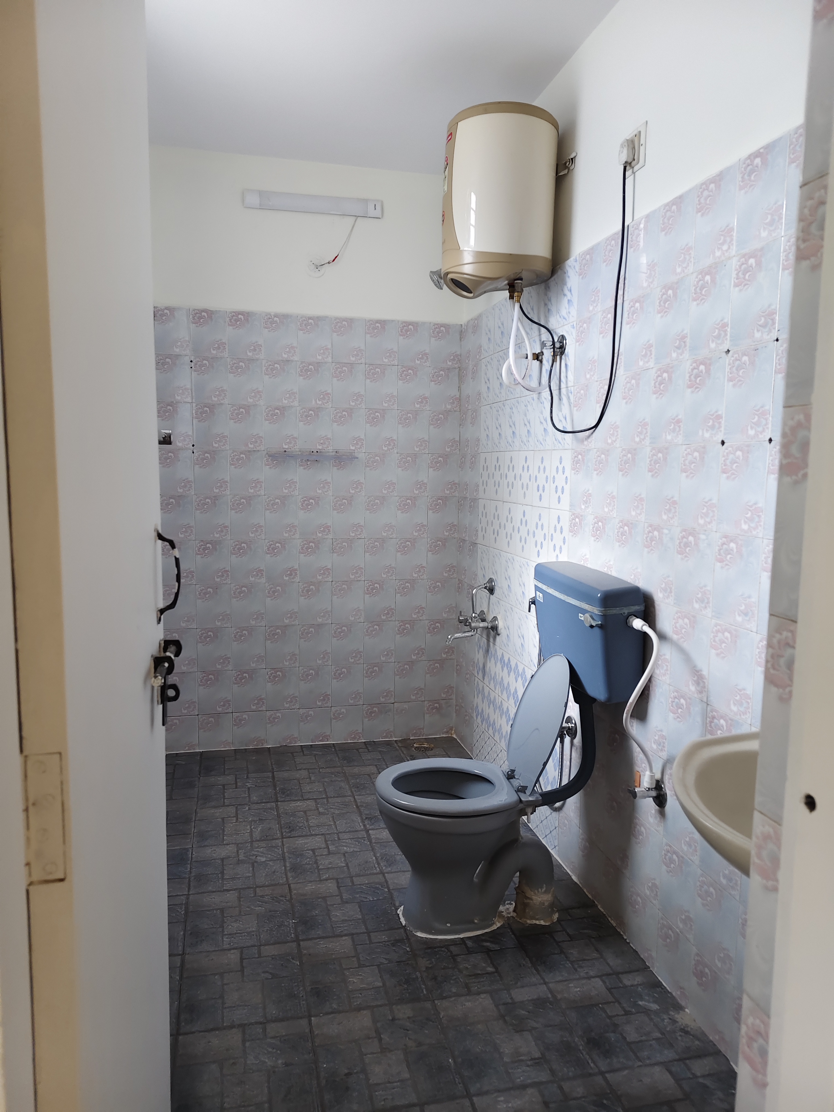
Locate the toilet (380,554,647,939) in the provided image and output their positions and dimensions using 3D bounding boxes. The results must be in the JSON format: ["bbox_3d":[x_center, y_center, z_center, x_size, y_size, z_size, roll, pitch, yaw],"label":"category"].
[{"bbox_3d":[0.220,0.550,2.214,0.680,1.025,0.440,-1,7,-14],"label":"toilet"}]

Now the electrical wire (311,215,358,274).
[{"bbox_3d":[-0.366,-1.390,3.413,0.205,0.245,0.030,-1,7,-14],"label":"electrical wire"}]

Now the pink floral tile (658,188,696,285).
[{"bbox_3d":[0.637,-0.775,1.885,0.010,0.200,0.152,-1,7,-14],"label":"pink floral tile"}]

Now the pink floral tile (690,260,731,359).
[{"bbox_3d":[0.672,-0.559,1.761,0.010,0.200,0.152,-1,7,-14],"label":"pink floral tile"}]

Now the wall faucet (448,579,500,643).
[{"bbox_3d":[0.222,0.226,3.198,0.185,0.265,0.240,-1,7,-14],"label":"wall faucet"}]

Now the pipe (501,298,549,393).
[{"bbox_3d":[0.357,-0.675,2.503,0.160,0.285,0.180,-1,7,-14],"label":"pipe"}]

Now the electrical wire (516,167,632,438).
[{"bbox_3d":[0.445,-0.715,2.276,0.150,0.690,0.440,-1,7,-14],"label":"electrical wire"}]

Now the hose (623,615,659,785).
[{"bbox_3d":[0.564,0.375,1.984,0.085,0.440,0.140,-1,7,-14],"label":"hose"}]

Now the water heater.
[{"bbox_3d":[0.261,-1.070,2.452,0.360,0.560,0.355,1,7,0],"label":"water heater"}]

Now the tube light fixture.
[{"bbox_3d":[-0.447,-1.544,3.372,0.613,0.077,0.030,-1,7,-14],"label":"tube light fixture"}]

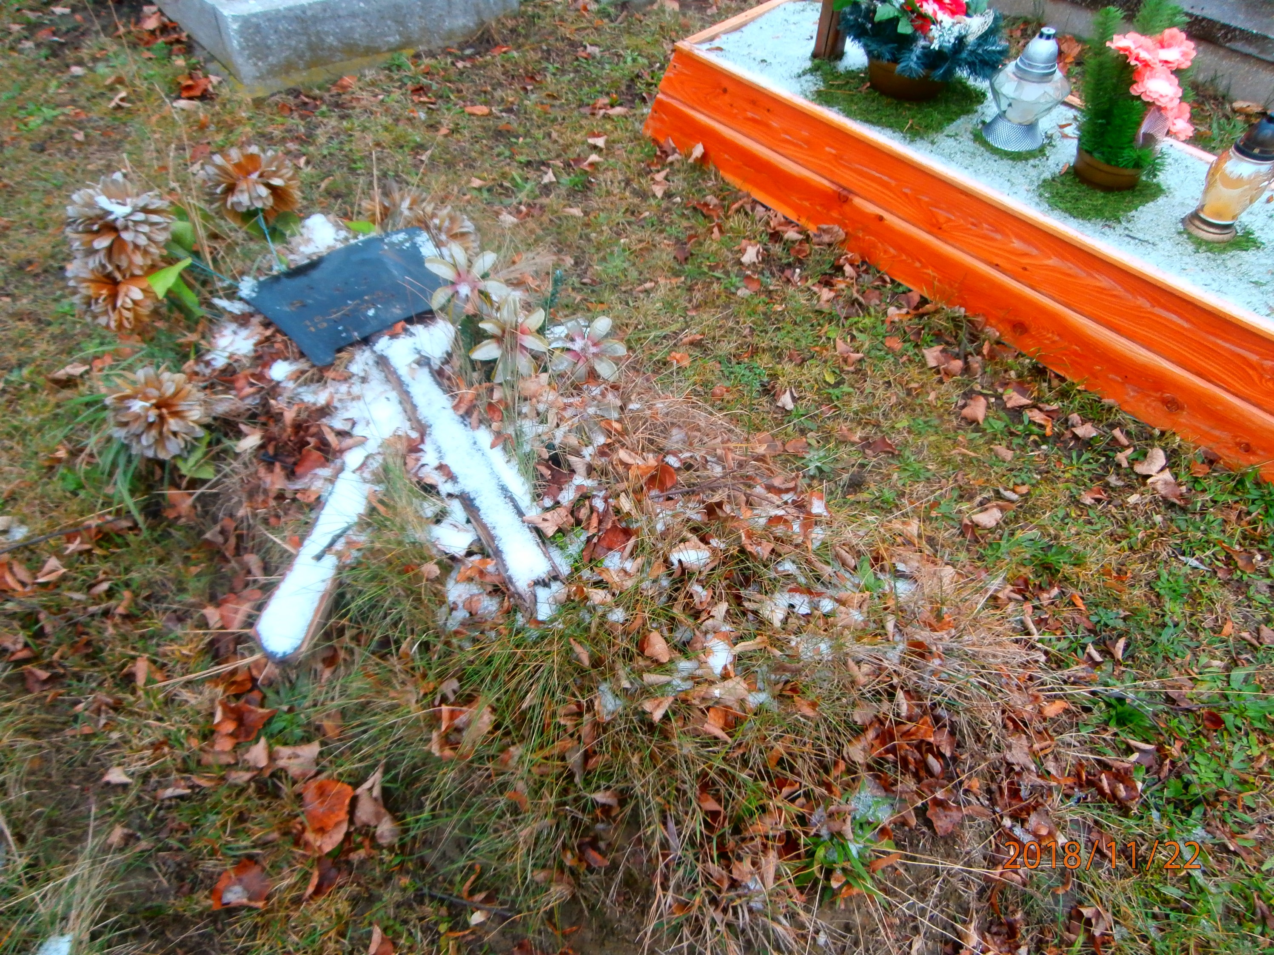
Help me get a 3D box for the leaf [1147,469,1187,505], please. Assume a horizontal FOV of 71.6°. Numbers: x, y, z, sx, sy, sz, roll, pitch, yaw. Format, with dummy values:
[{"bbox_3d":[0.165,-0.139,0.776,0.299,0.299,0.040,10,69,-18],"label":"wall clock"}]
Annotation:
[{"bbox_3d":[1.074,0.019,1.790,0.090,0.030,0.058,36,56,29],"label":"leaf"}]

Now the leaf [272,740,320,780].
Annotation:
[{"bbox_3d":[-0.533,0.443,1.381,0.067,0.020,0.059,-8,53,-11],"label":"leaf"}]

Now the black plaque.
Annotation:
[{"bbox_3d":[-0.600,-0.395,1.938,0.389,0.025,0.265,-29,65,-25],"label":"black plaque"}]

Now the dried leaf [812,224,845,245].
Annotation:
[{"bbox_3d":[0.510,-0.651,2.364,0.045,0.045,0.080,-37,58,-27],"label":"dried leaf"}]

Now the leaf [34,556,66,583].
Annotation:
[{"bbox_3d":[-1.118,0.176,1.684,0.043,0.025,0.055,35,58,27],"label":"leaf"}]

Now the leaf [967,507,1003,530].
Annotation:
[{"bbox_3d":[0.691,0.081,1.753,0.062,0.020,0.045,-22,52,-18],"label":"leaf"}]

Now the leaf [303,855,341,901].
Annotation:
[{"bbox_3d":[-0.467,0.594,1.309,0.045,0.030,0.062,10,50,9],"label":"leaf"}]

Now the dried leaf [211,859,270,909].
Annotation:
[{"bbox_3d":[-0.564,0.579,1.257,0.073,0.025,0.063,-11,51,-12],"label":"dried leaf"}]

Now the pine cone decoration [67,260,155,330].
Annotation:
[{"bbox_3d":[-1.142,-0.402,1.921,0.177,0.165,0.145,-28,18,-23],"label":"pine cone decoration"}]

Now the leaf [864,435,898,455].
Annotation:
[{"bbox_3d":[0.517,-0.068,1.877,0.070,0.025,0.045,0,47,0],"label":"leaf"}]

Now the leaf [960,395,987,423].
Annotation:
[{"bbox_3d":[0.744,-0.151,1.954,0.052,0.022,0.062,37,58,28],"label":"leaf"}]

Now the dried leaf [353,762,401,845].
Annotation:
[{"bbox_3d":[-0.385,0.483,1.306,0.065,0.045,0.110,-4,47,-3],"label":"dried leaf"}]

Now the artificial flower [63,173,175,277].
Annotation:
[{"bbox_3d":[-1.162,-0.570,1.981,0.212,0.208,0.165,-26,18,-22],"label":"artificial flower"}]

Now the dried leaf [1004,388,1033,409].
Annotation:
[{"bbox_3d":[0.854,-0.177,1.981,0.066,0.022,0.050,0,47,0],"label":"dried leaf"}]

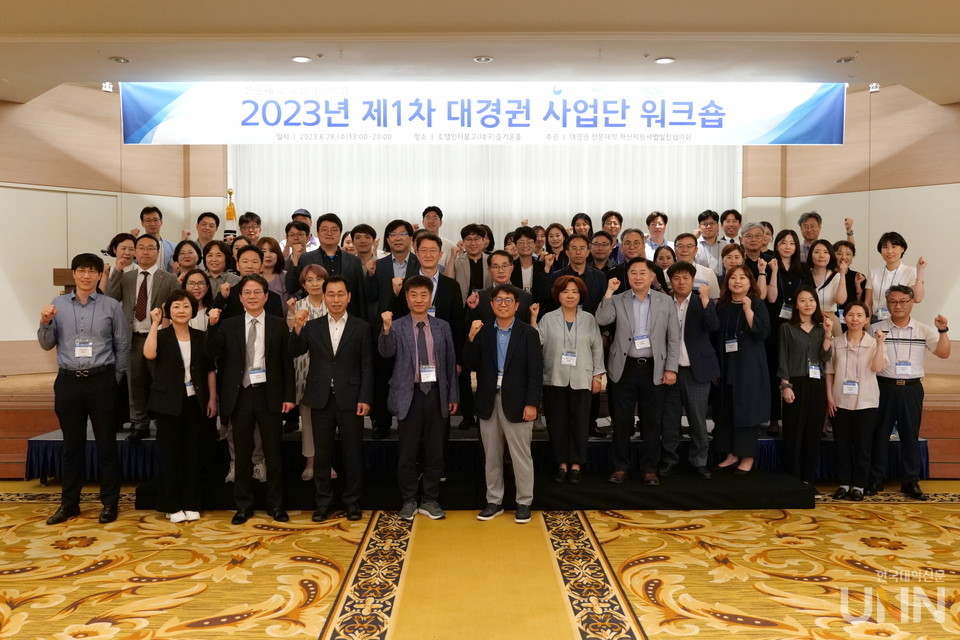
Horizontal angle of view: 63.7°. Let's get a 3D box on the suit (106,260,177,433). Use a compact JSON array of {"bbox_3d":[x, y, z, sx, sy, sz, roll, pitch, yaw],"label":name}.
[{"bbox_3d":[-2.937,0.253,6.750,0.620,1.490,0.380,0,2,-13],"label":"suit"}]

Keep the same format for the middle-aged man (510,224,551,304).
[{"bbox_3d":[0.417,0.081,6.771,0.520,1.784,0.380,0,2,3],"label":"middle-aged man"}]

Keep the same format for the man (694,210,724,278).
[{"bbox_3d":[2.166,-0.159,7.330,0.520,1.740,0.380,0,2,12],"label":"man"}]

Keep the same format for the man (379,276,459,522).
[{"bbox_3d":[-0.439,0.550,5.520,0.580,1.730,0.420,0,2,-5],"label":"man"}]

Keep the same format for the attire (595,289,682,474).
[{"bbox_3d":[1.231,0.467,5.970,0.650,1.440,0.380,0,2,6],"label":"attire"}]

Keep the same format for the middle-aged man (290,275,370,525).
[{"bbox_3d":[-1.054,0.546,5.523,0.570,1.733,0.420,0,2,-5],"label":"middle-aged man"}]

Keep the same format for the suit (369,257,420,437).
[{"bbox_3d":[-0.684,0.185,6.493,0.504,1.499,0.360,0,3,0],"label":"suit"}]

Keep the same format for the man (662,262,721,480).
[{"bbox_3d":[1.688,0.393,6.200,0.560,1.710,0.420,1,2,28],"label":"man"}]

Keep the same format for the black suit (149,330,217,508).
[{"bbox_3d":[-2.147,0.718,5.580,0.500,1.360,0.360,-1,2,-26],"label":"black suit"}]

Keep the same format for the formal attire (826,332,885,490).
[{"bbox_3d":[2.960,0.710,6.082,0.450,1.241,0.320,1,2,17],"label":"formal attire"}]

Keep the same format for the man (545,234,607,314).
[{"bbox_3d":[0.835,0.121,6.701,0.540,1.710,0.420,0,2,7],"label":"man"}]

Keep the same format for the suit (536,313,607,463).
[{"bbox_3d":[0.708,0.524,6.050,0.520,1.240,0.360,0,2,9],"label":"suit"}]

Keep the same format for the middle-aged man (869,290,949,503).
[{"bbox_3d":[3.302,0.537,5.959,0.614,1.619,0.420,1,3,15],"label":"middle-aged man"}]

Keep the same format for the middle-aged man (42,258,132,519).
[{"bbox_3d":[-2.790,0.473,5.471,0.590,1.883,0.430,0,2,-8],"label":"middle-aged man"}]

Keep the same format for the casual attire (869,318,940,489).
[{"bbox_3d":[3.395,0.665,6.200,0.580,1.360,0.380,1,2,23],"label":"casual attire"}]

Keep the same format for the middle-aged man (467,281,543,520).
[{"bbox_3d":[0.167,0.581,5.500,0.540,1.665,0.420,1,2,14],"label":"middle-aged man"}]

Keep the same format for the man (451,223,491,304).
[{"bbox_3d":[-0.048,0.047,6.800,0.475,1.792,0.380,0,3,0],"label":"man"}]

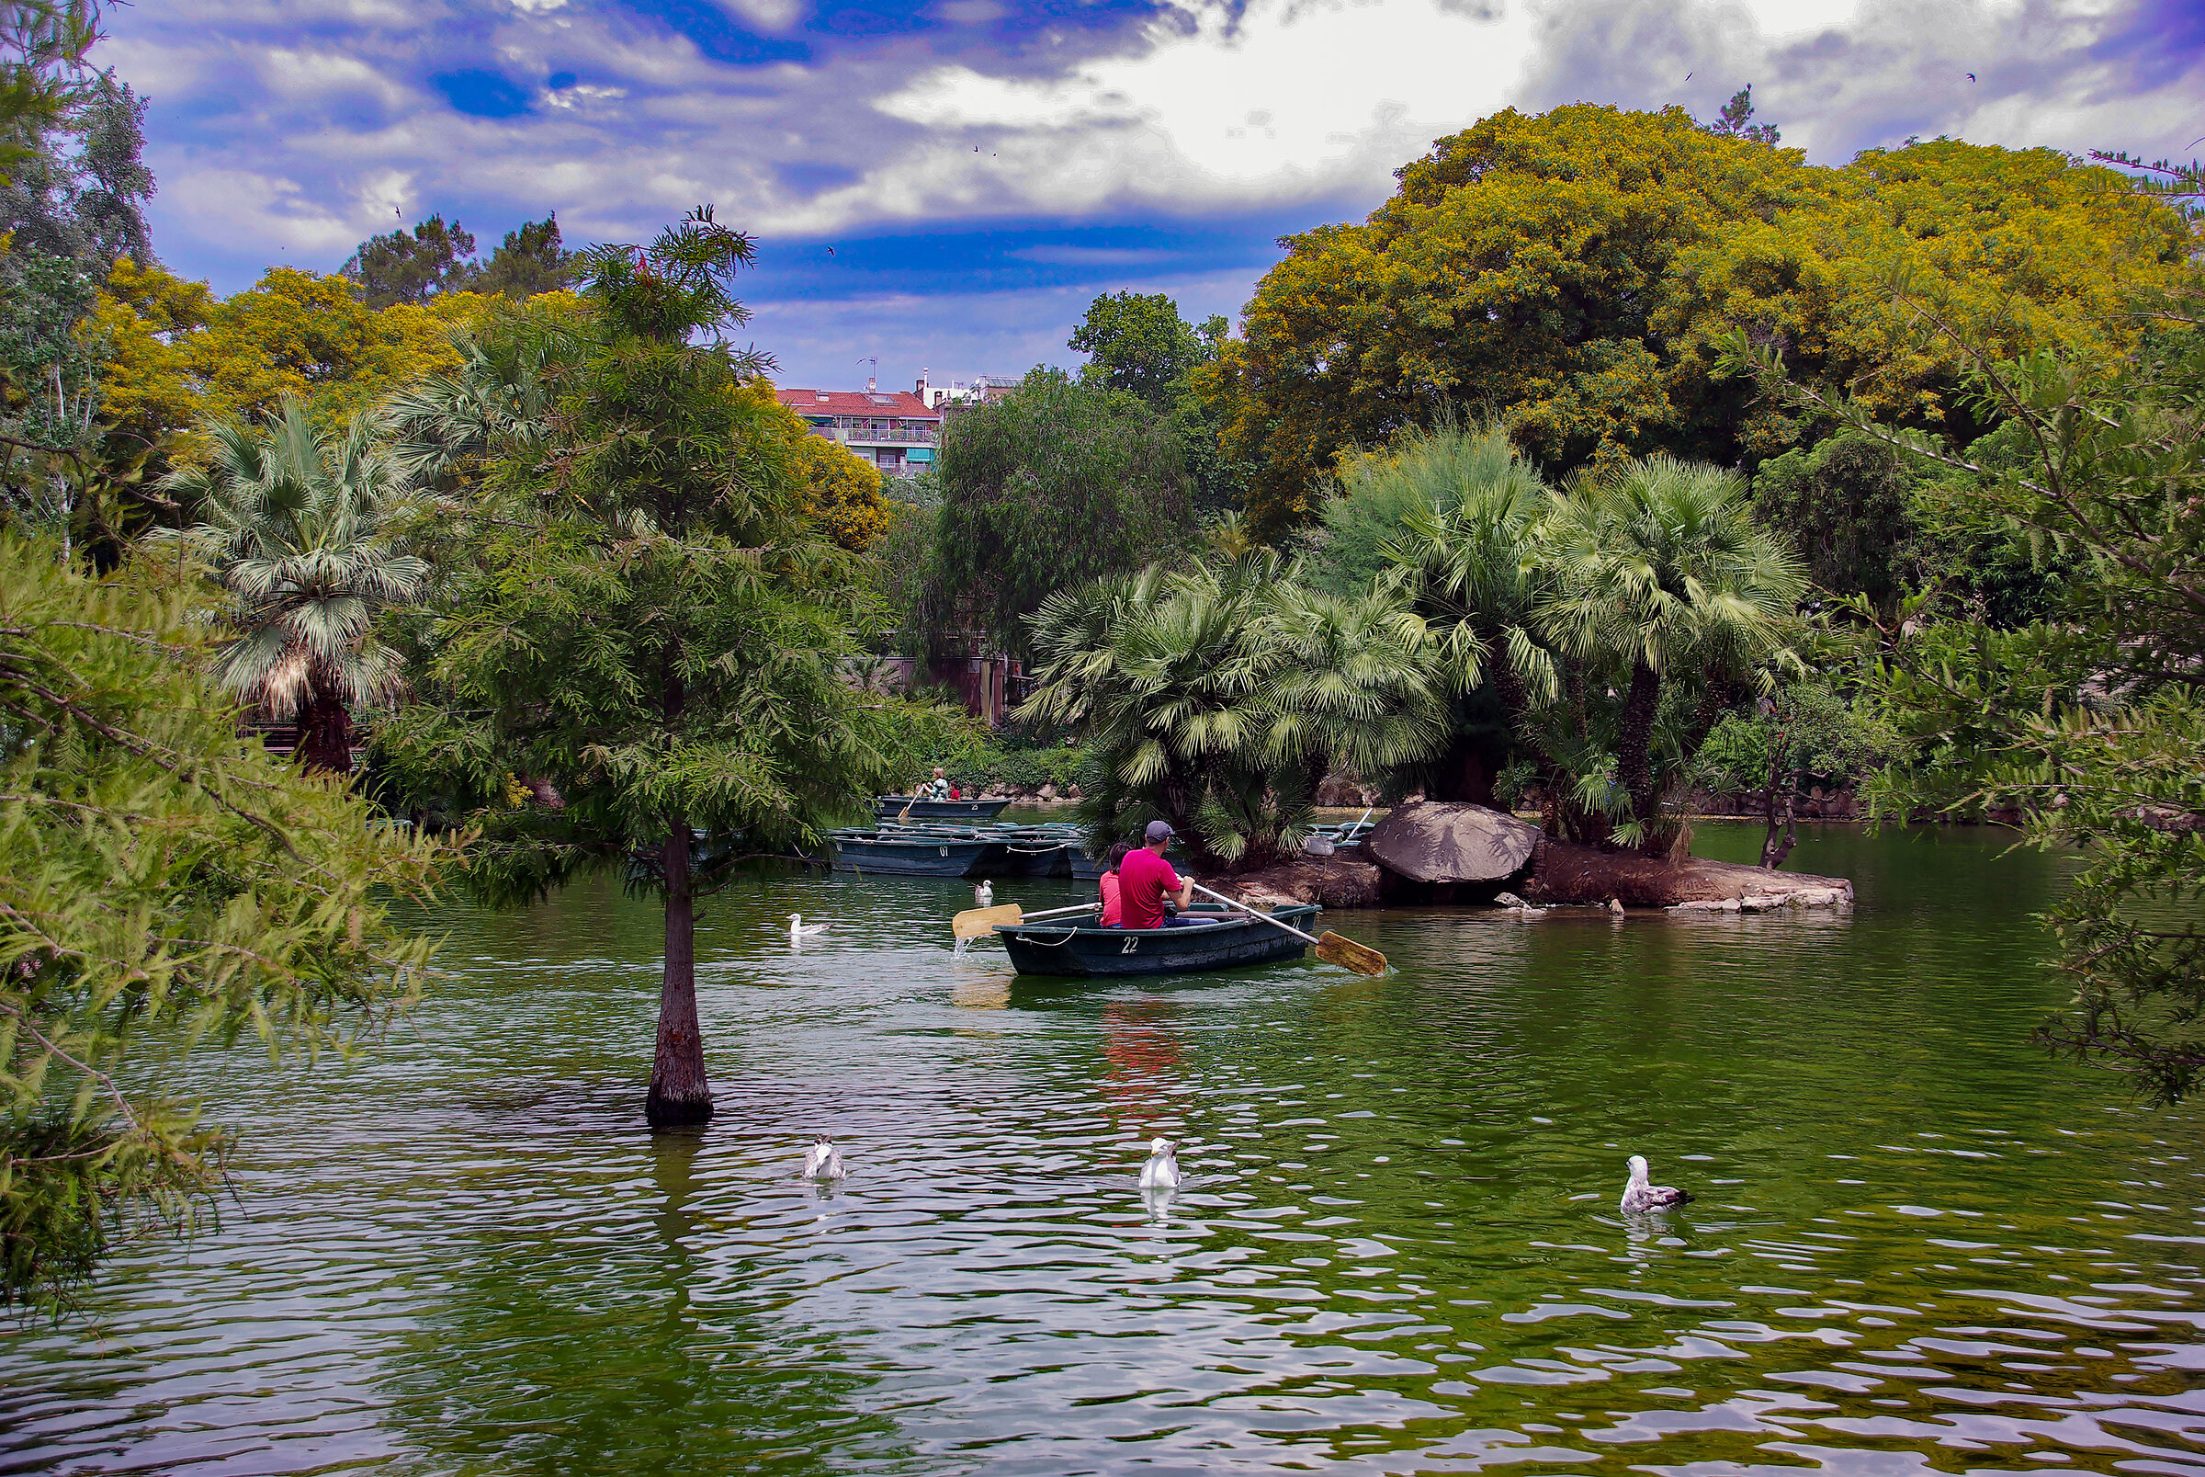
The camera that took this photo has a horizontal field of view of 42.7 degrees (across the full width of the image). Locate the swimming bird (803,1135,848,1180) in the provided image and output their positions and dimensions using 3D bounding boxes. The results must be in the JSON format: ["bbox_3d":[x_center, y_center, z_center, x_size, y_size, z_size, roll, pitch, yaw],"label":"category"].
[{"bbox_3d":[-1.230,1.860,12.450,0.180,0.200,0.380,0,0,-3],"label":"swimming bird"}]

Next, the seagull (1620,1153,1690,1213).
[{"bbox_3d":[2.270,1.830,11.650,0.400,0.240,0.180,0,1,-32],"label":"seagull"}]

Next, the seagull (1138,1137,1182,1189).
[{"bbox_3d":[0.250,1.850,12.250,0.180,0.220,0.400,0,0,7],"label":"seagull"}]

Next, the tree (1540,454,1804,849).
[{"bbox_3d":[6.160,-0.940,30.500,2.850,4.250,2.750,0,0,0],"label":"tree"}]

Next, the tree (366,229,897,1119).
[{"bbox_3d":[-2.280,-0.340,13.800,2.500,4.450,2.450,0,0,0],"label":"tree"}]

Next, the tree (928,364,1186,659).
[{"bbox_3d":[-1.120,-4.400,72.000,6.800,10.000,6.600,0,0,0],"label":"tree"}]

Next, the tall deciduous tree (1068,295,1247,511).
[{"bbox_3d":[1.950,-6.800,90.000,6.600,14.600,6.600,0,0,0],"label":"tall deciduous tree"}]

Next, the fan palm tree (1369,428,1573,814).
[{"bbox_3d":[4.160,-1.180,32.000,2.300,4.500,2.300,0,0,0],"label":"fan palm tree"}]

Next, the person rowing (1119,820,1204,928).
[{"bbox_3d":[0.510,1.200,23.000,0.650,1.080,0.850,0,1,43],"label":"person rowing"}]

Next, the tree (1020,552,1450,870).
[{"bbox_3d":[1.406,-0.330,30.500,4.500,3.450,3.600,0,0,0],"label":"tree"}]

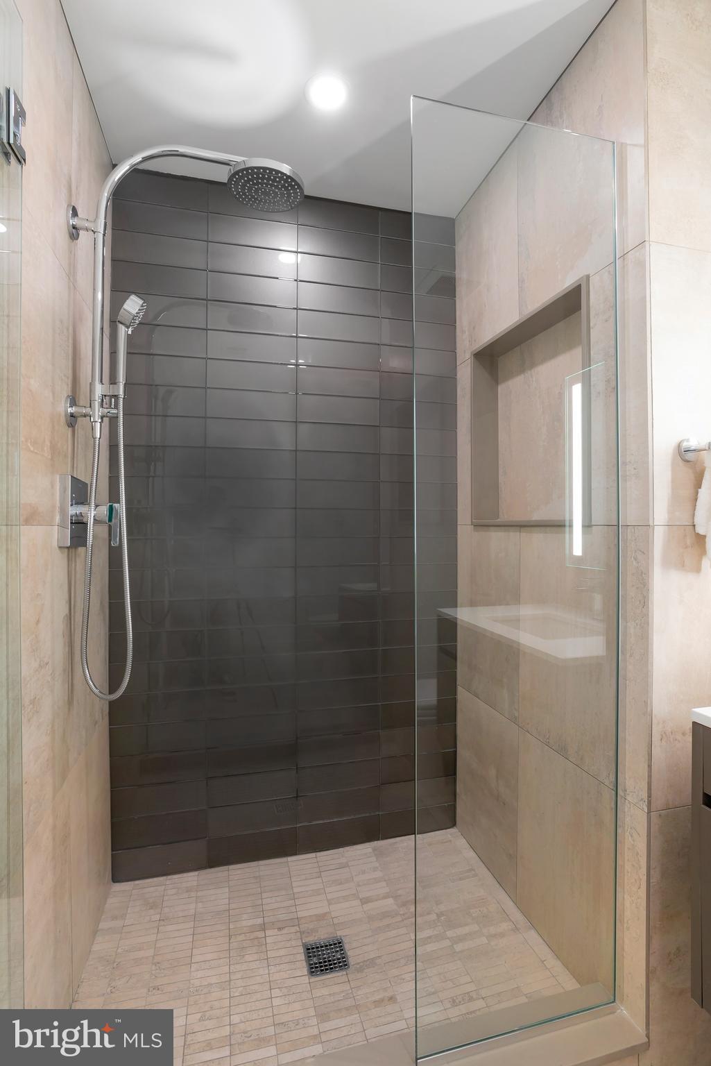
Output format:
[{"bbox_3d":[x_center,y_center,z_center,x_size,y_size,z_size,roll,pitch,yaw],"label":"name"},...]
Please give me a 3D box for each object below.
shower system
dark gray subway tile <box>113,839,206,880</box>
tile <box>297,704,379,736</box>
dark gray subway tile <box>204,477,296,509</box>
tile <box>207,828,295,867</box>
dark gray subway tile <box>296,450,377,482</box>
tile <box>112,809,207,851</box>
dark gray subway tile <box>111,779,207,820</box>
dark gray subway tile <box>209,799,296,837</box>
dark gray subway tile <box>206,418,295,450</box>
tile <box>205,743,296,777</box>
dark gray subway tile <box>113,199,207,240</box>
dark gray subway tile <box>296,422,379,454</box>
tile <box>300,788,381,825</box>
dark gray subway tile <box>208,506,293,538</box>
[{"bbox_3d":[-0.422,-0.294,1.309,0.578,1.426,0.200,0,-1,-14],"label":"shower system"},{"bbox_3d":[-0.650,1.089,1.678,0.299,0.100,0.010,0,0,-14],"label":"dark gray subway tile"},{"bbox_3d":[-0.057,0.681,1.819,0.306,0.100,0.010,0,0,-14],"label":"tile"},{"bbox_3d":[-0.358,-0.135,1.752,0.306,0.100,0.010,0,0,-14],"label":"dark gray subway tile"},{"bbox_3d":[-0.356,1.089,1.744,0.306,0.100,0.010,0,0,-14],"label":"tile"},{"bbox_3d":[-0.059,-0.239,1.844,0.306,0.100,0.010,0,-1,-14],"label":"dark gray subway tile"},{"bbox_3d":[-0.655,0.991,1.688,0.301,0.100,0.010,0,-1,-14],"label":"tile"},{"bbox_3d":[-0.650,0.885,1.680,0.299,0.100,0.010,0,0,-14],"label":"dark gray subway tile"},{"bbox_3d":[-0.356,0.987,1.744,0.306,0.100,0.010,0,0,-14],"label":"dark gray subway tile"},{"bbox_3d":[-0.360,-0.342,1.772,0.306,0.100,0.010,0,-1,-14],"label":"dark gray subway tile"},{"bbox_3d":[-0.357,0.783,1.746,0.306,0.100,0.010,0,0,-14],"label":"tile"},{"bbox_3d":[-0.657,-1.050,1.696,0.299,0.100,0.010,0,0,-14],"label":"dark gray subway tile"},{"bbox_3d":[-0.059,-0.339,1.825,0.306,0.100,0.010,0,0,-14],"label":"dark gray subway tile"},{"bbox_3d":[-0.058,0.982,1.823,0.304,0.100,0.010,0,0,-14],"label":"tile"},{"bbox_3d":[-0.359,-0.035,1.769,0.306,0.100,0.010,0,-1,-14],"label":"dark gray subway tile"}]

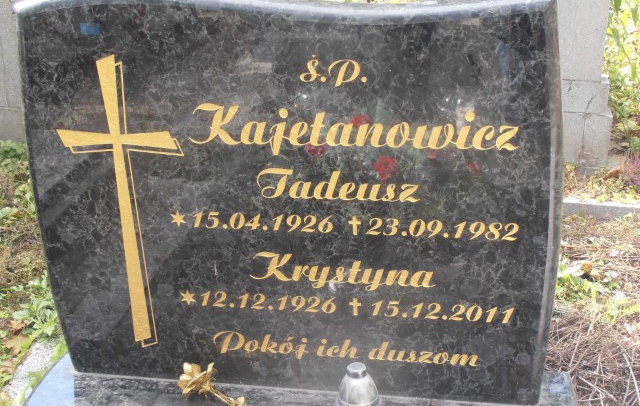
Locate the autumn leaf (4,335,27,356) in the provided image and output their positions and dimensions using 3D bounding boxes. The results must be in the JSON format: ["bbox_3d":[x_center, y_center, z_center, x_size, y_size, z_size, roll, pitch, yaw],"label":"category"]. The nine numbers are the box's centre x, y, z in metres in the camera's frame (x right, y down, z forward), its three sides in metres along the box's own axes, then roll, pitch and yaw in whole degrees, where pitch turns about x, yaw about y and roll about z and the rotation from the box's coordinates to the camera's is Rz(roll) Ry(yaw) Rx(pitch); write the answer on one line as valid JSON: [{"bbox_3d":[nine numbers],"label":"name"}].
[{"bbox_3d":[-0.578,0.270,2.000,0.047,0.015,0.060,4,22,17],"label":"autumn leaf"}]

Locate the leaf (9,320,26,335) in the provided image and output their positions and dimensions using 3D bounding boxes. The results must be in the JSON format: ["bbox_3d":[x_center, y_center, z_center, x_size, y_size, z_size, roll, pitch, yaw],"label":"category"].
[{"bbox_3d":[-0.594,0.245,2.070,0.038,0.015,0.050,4,22,17],"label":"leaf"}]

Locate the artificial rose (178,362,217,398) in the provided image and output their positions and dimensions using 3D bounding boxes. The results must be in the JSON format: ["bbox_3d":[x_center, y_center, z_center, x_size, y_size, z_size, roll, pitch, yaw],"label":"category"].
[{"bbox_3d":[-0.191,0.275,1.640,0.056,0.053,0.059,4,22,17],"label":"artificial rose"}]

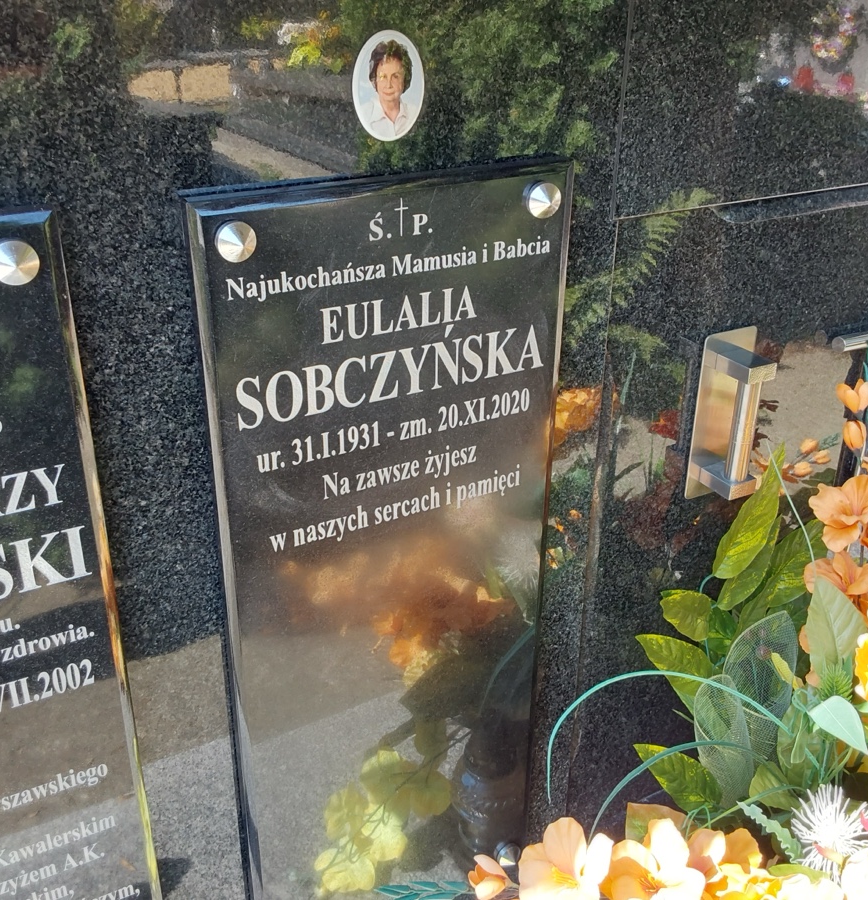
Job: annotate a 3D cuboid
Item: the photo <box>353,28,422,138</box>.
[{"bbox_3d":[-0.037,-0.296,0.792,0.066,0.085,0.008,-13,29,-27],"label":"photo"}]

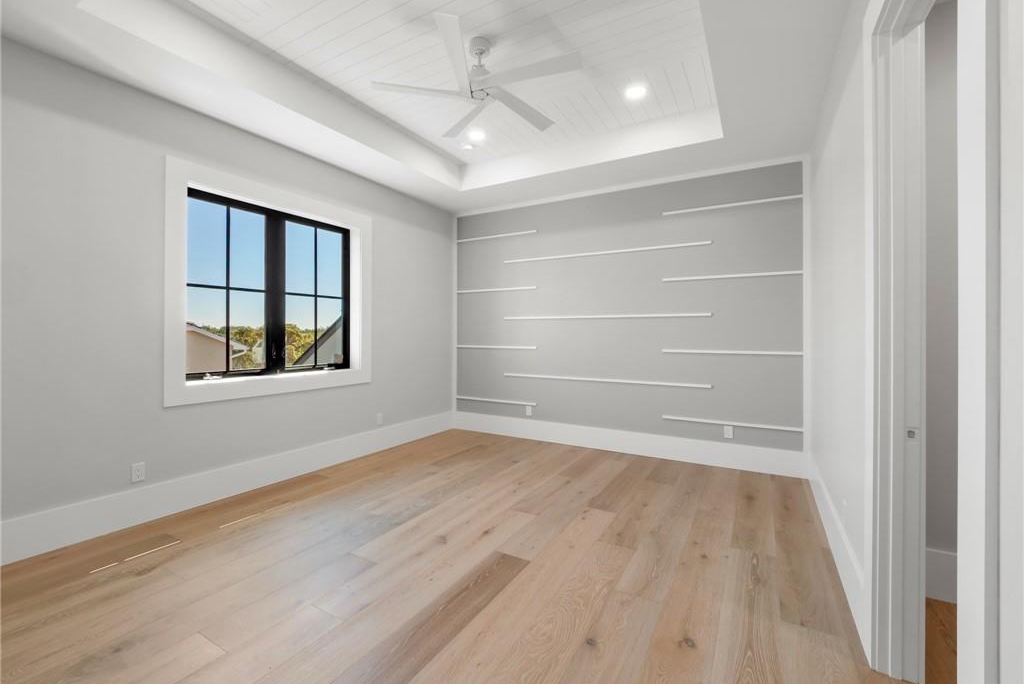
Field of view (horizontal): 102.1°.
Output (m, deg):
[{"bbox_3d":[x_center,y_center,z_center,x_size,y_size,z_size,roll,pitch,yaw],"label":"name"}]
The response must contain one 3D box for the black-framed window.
[{"bbox_3d":[-2.217,-0.461,3.895,0.100,1.530,1.615,0,1,31],"label":"black-framed window"}]

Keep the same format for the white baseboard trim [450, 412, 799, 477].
[{"bbox_3d":[0.916,1.111,4.795,4.095,0.251,0.020,0,1,32],"label":"white baseboard trim"}]

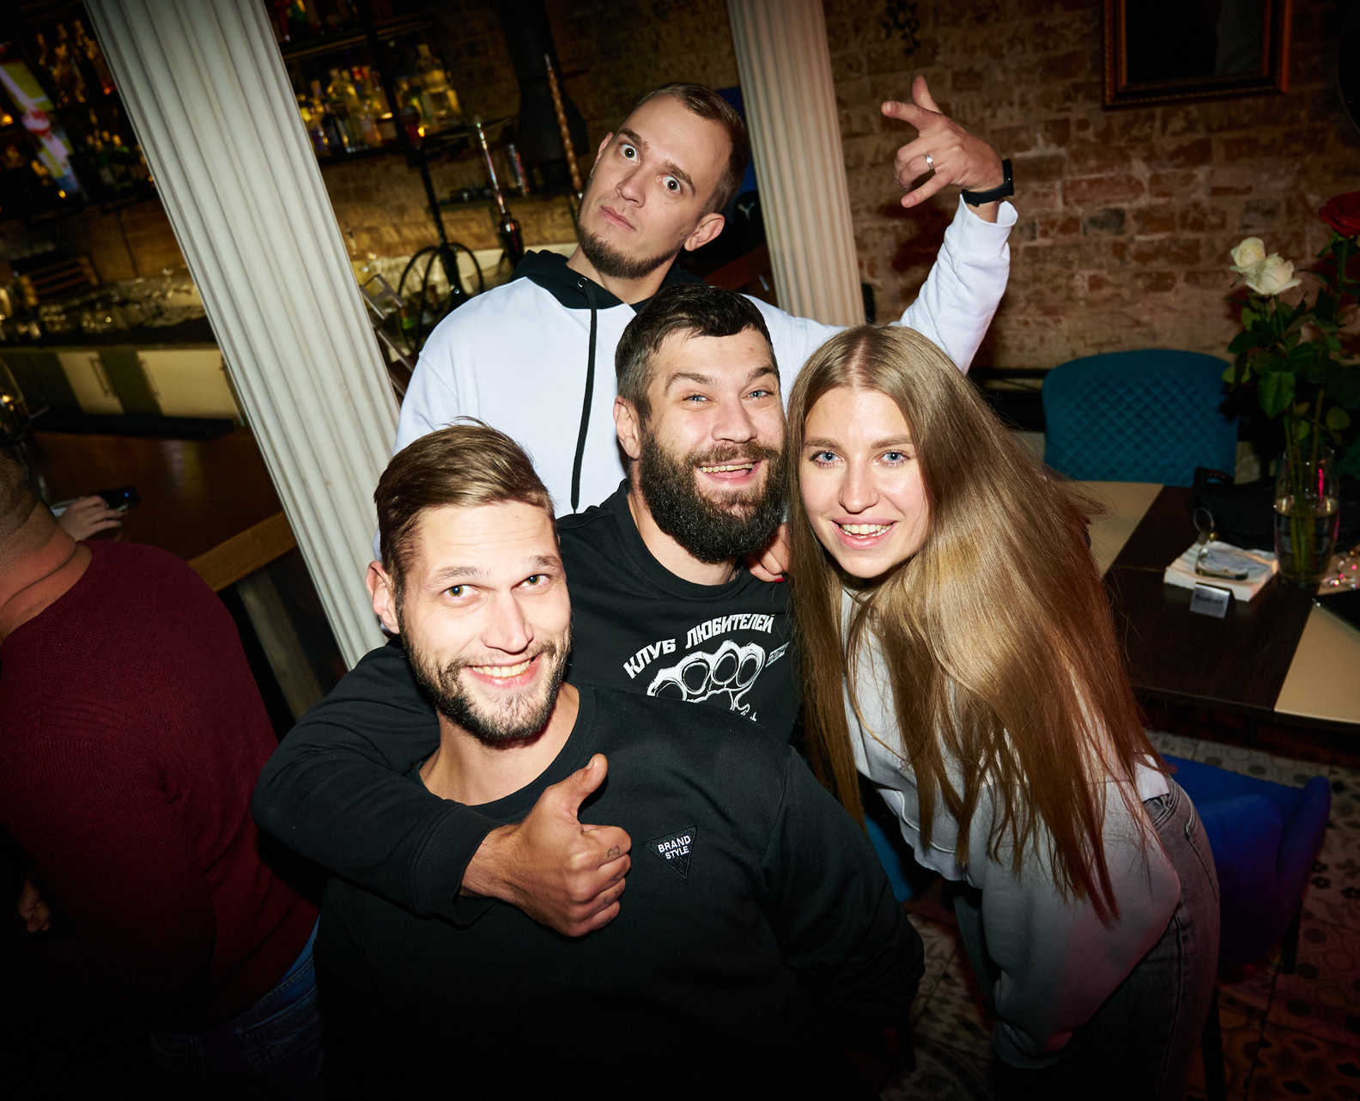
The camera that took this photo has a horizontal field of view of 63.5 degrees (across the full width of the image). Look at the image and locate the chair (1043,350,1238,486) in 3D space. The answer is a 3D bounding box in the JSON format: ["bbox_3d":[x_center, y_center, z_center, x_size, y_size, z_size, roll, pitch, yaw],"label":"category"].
[{"bbox_3d":[1.302,-0.068,3.158,0.540,0.830,0.580,3,30,30],"label":"chair"}]

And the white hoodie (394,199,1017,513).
[{"bbox_3d":[0.033,-0.084,1.571,0.820,0.720,0.370,-9,26,-6],"label":"white hoodie"}]

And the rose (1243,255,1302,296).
[{"bbox_3d":[1.041,-0.481,1.930,0.092,0.070,0.086,8,46,37],"label":"rose"}]

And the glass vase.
[{"bbox_3d":[1.194,-0.062,2.096,0.109,0.255,0.109,8,32,37],"label":"glass vase"}]

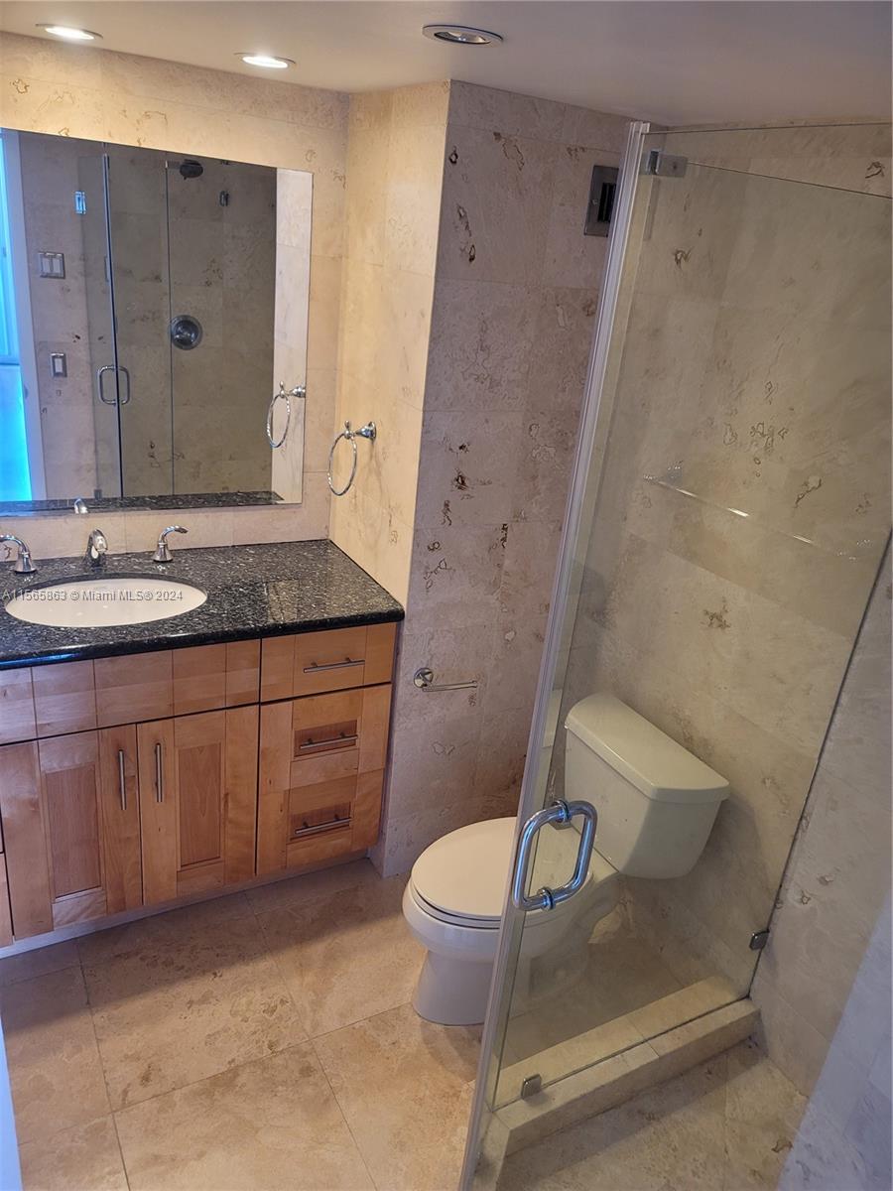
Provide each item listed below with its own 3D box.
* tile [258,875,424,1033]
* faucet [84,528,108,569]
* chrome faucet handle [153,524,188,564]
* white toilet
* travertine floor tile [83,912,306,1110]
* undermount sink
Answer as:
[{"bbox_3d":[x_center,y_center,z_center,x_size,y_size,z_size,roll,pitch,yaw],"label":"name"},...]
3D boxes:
[{"bbox_3d":[-0.241,0.987,2.402,0.457,0.012,0.457,-6,25,-28],"label":"tile"},{"bbox_3d":[-0.955,-0.123,2.365,0.056,0.114,0.150,-6,25,-28],"label":"faucet"},{"bbox_3d":[-0.802,-0.153,2.496,0.096,0.102,0.055,-6,25,-28],"label":"chrome faucet handle"},{"bbox_3d":[0.223,0.721,2.266,0.760,0.670,0.490,-6,25,-28],"label":"white toilet"},{"bbox_3d":[-0.640,1.031,2.186,0.457,0.012,0.457,-6,25,-28],"label":"travertine floor tile"},{"bbox_3d":[-0.875,0.091,2.245,0.490,0.160,0.370,-6,25,-28],"label":"undermount sink"}]

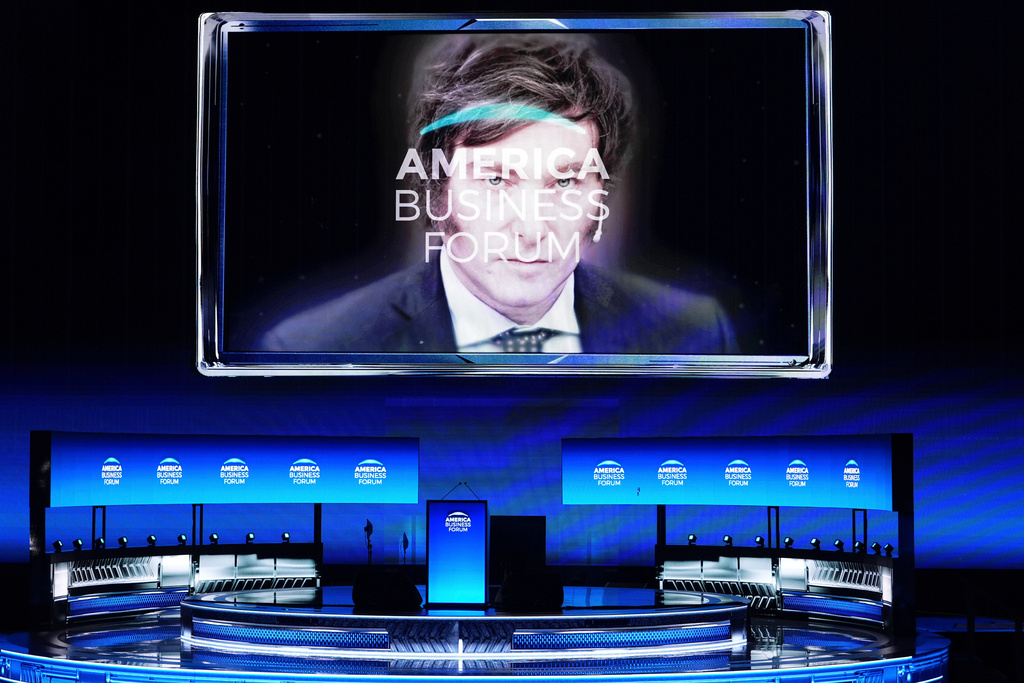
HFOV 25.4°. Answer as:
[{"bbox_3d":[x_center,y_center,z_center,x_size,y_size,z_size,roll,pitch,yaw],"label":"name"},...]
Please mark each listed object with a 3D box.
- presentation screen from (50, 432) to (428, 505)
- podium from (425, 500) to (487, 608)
[{"bbox_3d":[-4.151,1.824,32.522,1.193,1.000,6.651,-3,-5,45],"label":"presentation screen"},{"bbox_3d":[-0.639,2.546,27.400,0.720,1.261,0.500,0,-3,2],"label":"podium"}]

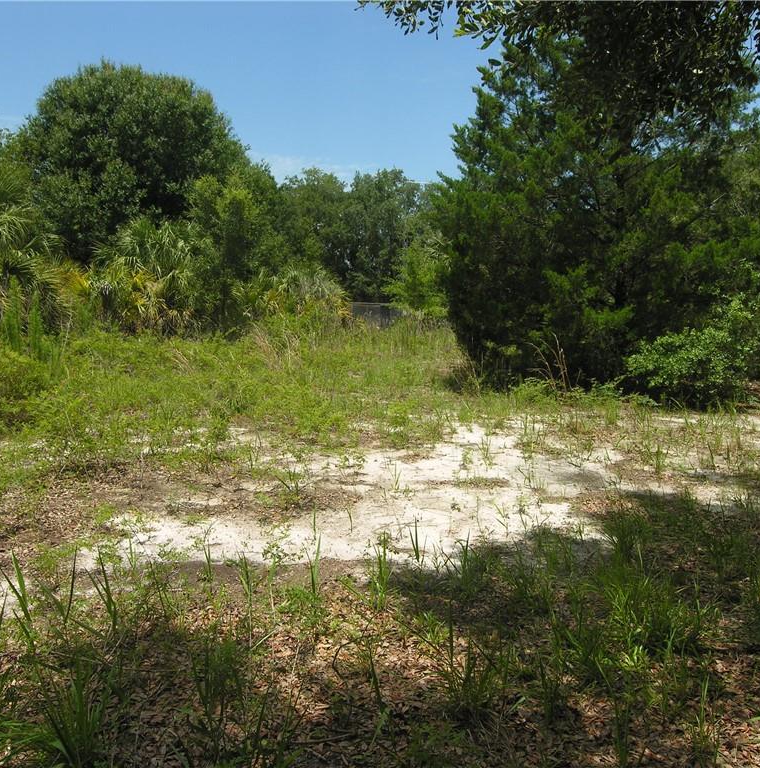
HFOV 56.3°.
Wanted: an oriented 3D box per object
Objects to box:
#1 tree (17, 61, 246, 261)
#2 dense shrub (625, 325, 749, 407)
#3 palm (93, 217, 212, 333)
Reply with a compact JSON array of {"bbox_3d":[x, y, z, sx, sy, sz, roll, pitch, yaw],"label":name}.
[{"bbox_3d":[-10.800,-7.950,31.000,9.600,11.800,8.800,0,7,0],"label":"tree"},{"bbox_3d":[4.681,-0.315,10.842,1.890,1.180,1.600,0,7,0],"label":"dense shrub"},{"bbox_3d":[-6.819,-3.099,21.281,3.600,3.760,3.400,0,7,0],"label":"palm"}]

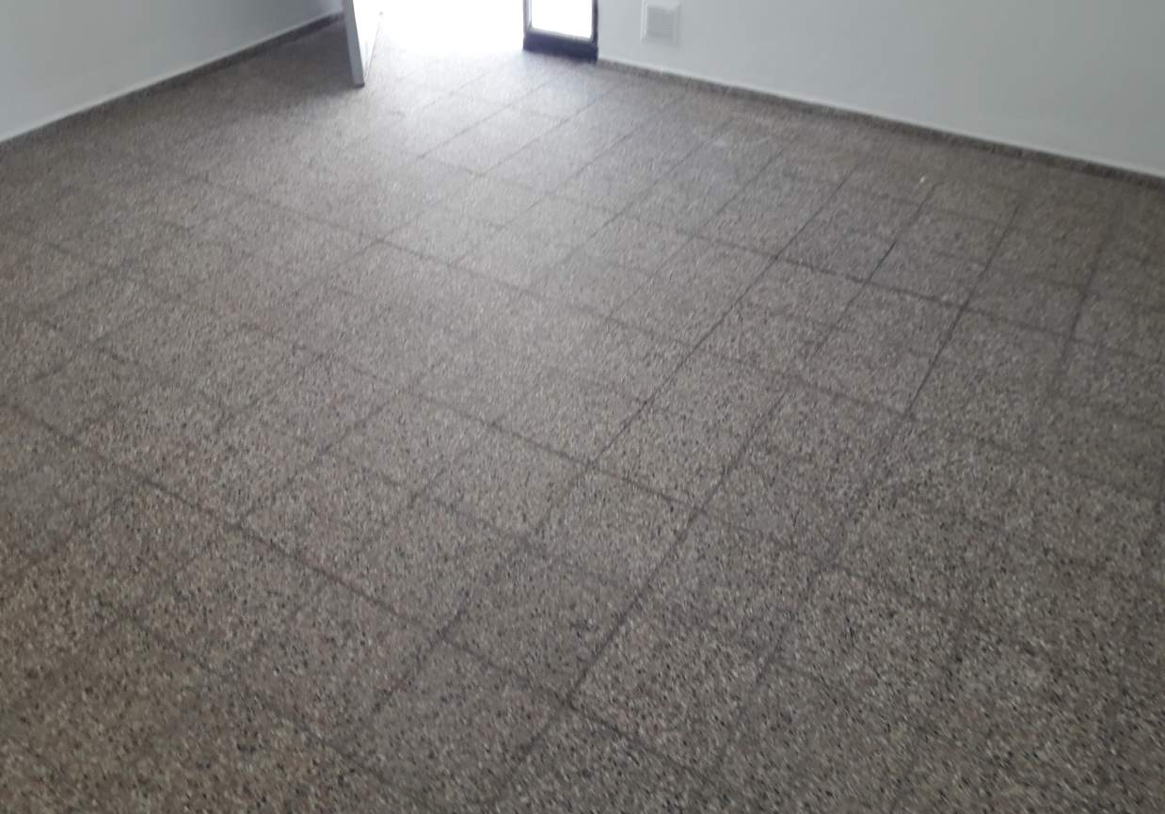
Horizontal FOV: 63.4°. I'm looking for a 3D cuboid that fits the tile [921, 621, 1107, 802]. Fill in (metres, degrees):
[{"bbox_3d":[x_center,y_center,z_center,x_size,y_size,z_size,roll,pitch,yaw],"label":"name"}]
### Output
[{"bbox_3d":[0.842,0.579,1.813,0.295,0.020,0.295,21,43,24],"label":"tile"}]

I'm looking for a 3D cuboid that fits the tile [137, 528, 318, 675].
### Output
[{"bbox_3d":[-0.747,0.409,2.016,0.298,0.020,0.298,21,43,24],"label":"tile"}]

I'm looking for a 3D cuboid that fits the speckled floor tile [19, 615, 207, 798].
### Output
[{"bbox_3d":[-0.902,0.569,1.815,0.298,0.020,0.298,21,43,24],"label":"speckled floor tile"}]

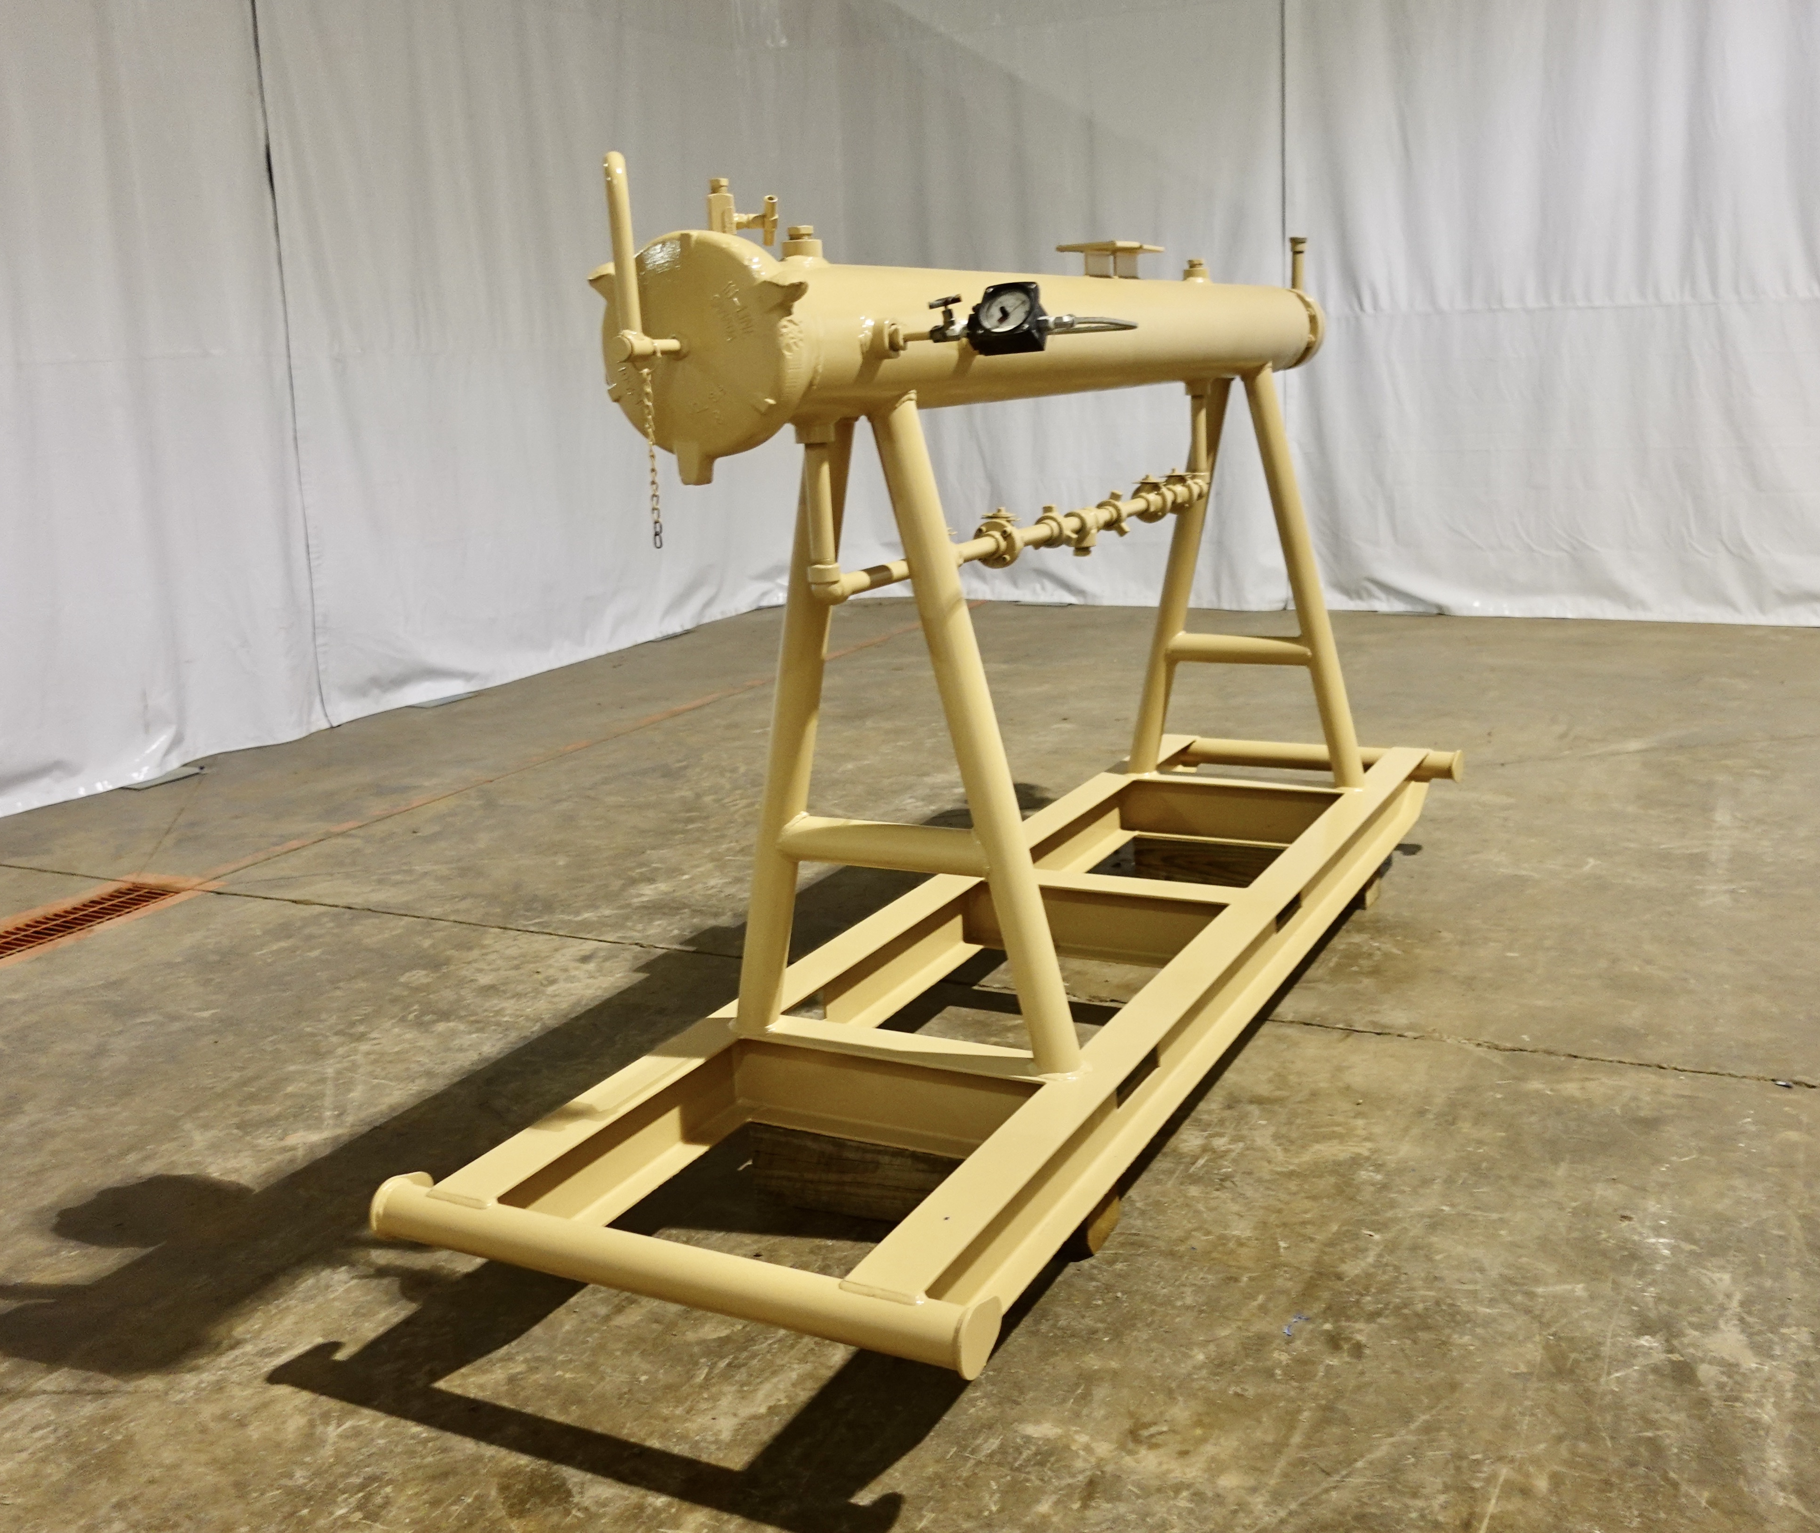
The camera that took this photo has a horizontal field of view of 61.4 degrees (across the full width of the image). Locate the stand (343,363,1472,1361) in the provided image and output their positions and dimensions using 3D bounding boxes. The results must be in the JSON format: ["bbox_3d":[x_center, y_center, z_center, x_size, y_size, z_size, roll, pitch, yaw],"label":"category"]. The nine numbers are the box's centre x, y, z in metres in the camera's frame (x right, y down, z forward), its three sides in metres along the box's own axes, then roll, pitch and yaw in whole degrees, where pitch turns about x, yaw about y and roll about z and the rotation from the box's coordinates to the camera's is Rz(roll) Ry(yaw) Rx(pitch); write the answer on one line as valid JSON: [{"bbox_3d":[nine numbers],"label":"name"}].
[{"bbox_3d":[0.482,-0.231,4.045,1.170,1.540,3.920,4,15,29],"label":"stand"}]

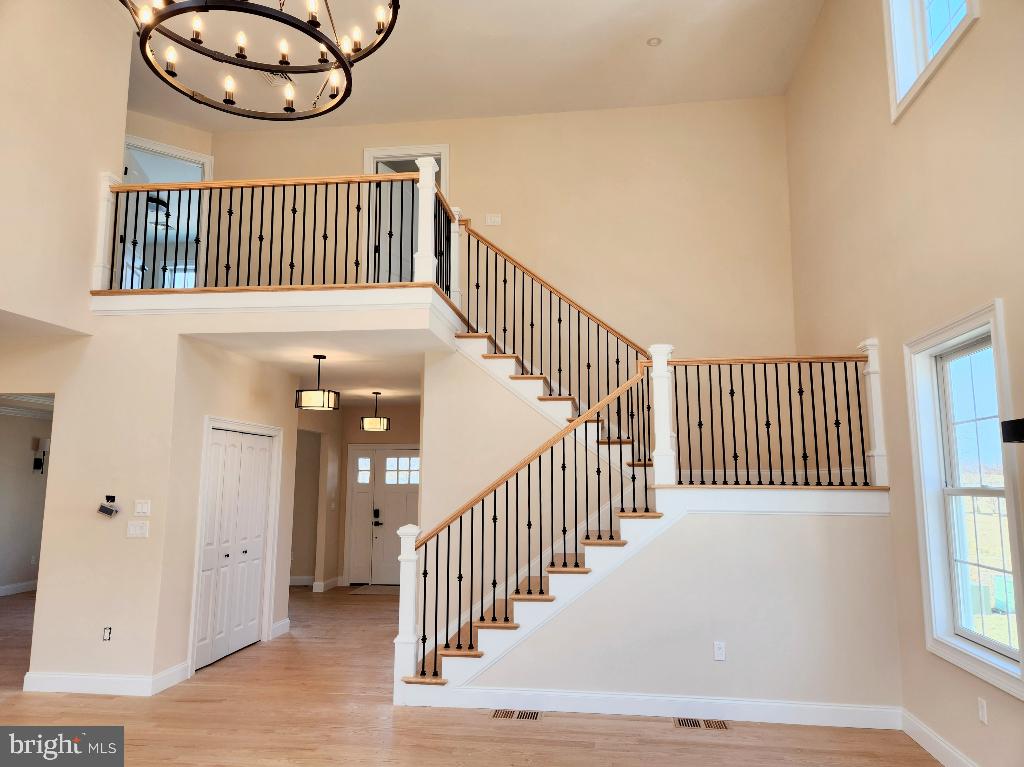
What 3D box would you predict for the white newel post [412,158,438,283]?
[{"bbox_3d":[-0.669,-1.278,5.379,0.170,1.030,0.170,-1,-8,7],"label":"white newel post"}]

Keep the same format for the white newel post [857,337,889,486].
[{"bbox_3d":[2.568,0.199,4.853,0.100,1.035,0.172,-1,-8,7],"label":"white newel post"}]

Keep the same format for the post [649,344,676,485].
[{"bbox_3d":[1.115,0.224,5.036,0.172,1.035,0.172,-1,-8,7],"label":"post"}]

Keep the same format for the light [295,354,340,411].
[{"bbox_3d":[-1.803,-0.014,6.348,0.430,0.490,0.430,-1,-8,7],"label":"light"}]

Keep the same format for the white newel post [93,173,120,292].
[{"bbox_3d":[-3.339,-1.245,5.691,0.175,1.030,0.175,0,-8,7],"label":"white newel post"}]

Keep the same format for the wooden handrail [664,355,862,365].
[{"bbox_3d":[1.855,-0.169,4.944,1.380,0.058,0.062,0,-8,7],"label":"wooden handrail"}]

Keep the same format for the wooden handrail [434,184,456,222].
[{"bbox_3d":[-0.607,-1.587,5.938,0.062,0.058,0.900,-1,-8,7],"label":"wooden handrail"}]

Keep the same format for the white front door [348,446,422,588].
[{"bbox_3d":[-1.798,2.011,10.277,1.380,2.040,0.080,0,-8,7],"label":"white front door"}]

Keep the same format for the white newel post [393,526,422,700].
[{"bbox_3d":[-0.757,1.682,5.019,0.178,1.275,0.178,0,-8,7],"label":"white newel post"}]

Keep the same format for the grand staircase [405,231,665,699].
[{"bbox_3d":[0.265,0.494,5.948,1.980,3.900,1.930,0,-8,7],"label":"grand staircase"}]

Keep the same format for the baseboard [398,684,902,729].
[{"bbox_3d":[0.863,2.218,4.676,3.420,0.142,0.020,0,-8,7],"label":"baseboard"}]

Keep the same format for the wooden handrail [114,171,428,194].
[{"bbox_3d":[-2.066,-1.641,5.603,2.680,0.058,0.062,-1,-8,7],"label":"wooden handrail"}]

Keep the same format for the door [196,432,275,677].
[{"bbox_3d":[-2.567,1.470,6.326,0.040,2.020,1.200,0,-8,7],"label":"door"}]

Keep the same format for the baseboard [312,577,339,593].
[{"bbox_3d":[-2.694,2.919,9.885,0.150,0.143,0.550,-1,-8,7],"label":"baseboard"}]

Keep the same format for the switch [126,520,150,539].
[{"bbox_3d":[-2.872,1.121,5.226,0.175,0.120,0.012,0,-8,7],"label":"switch"}]

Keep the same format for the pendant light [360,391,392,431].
[{"bbox_3d":[-1.817,0.383,9.118,0.415,0.520,0.415,0,-8,7],"label":"pendant light"}]

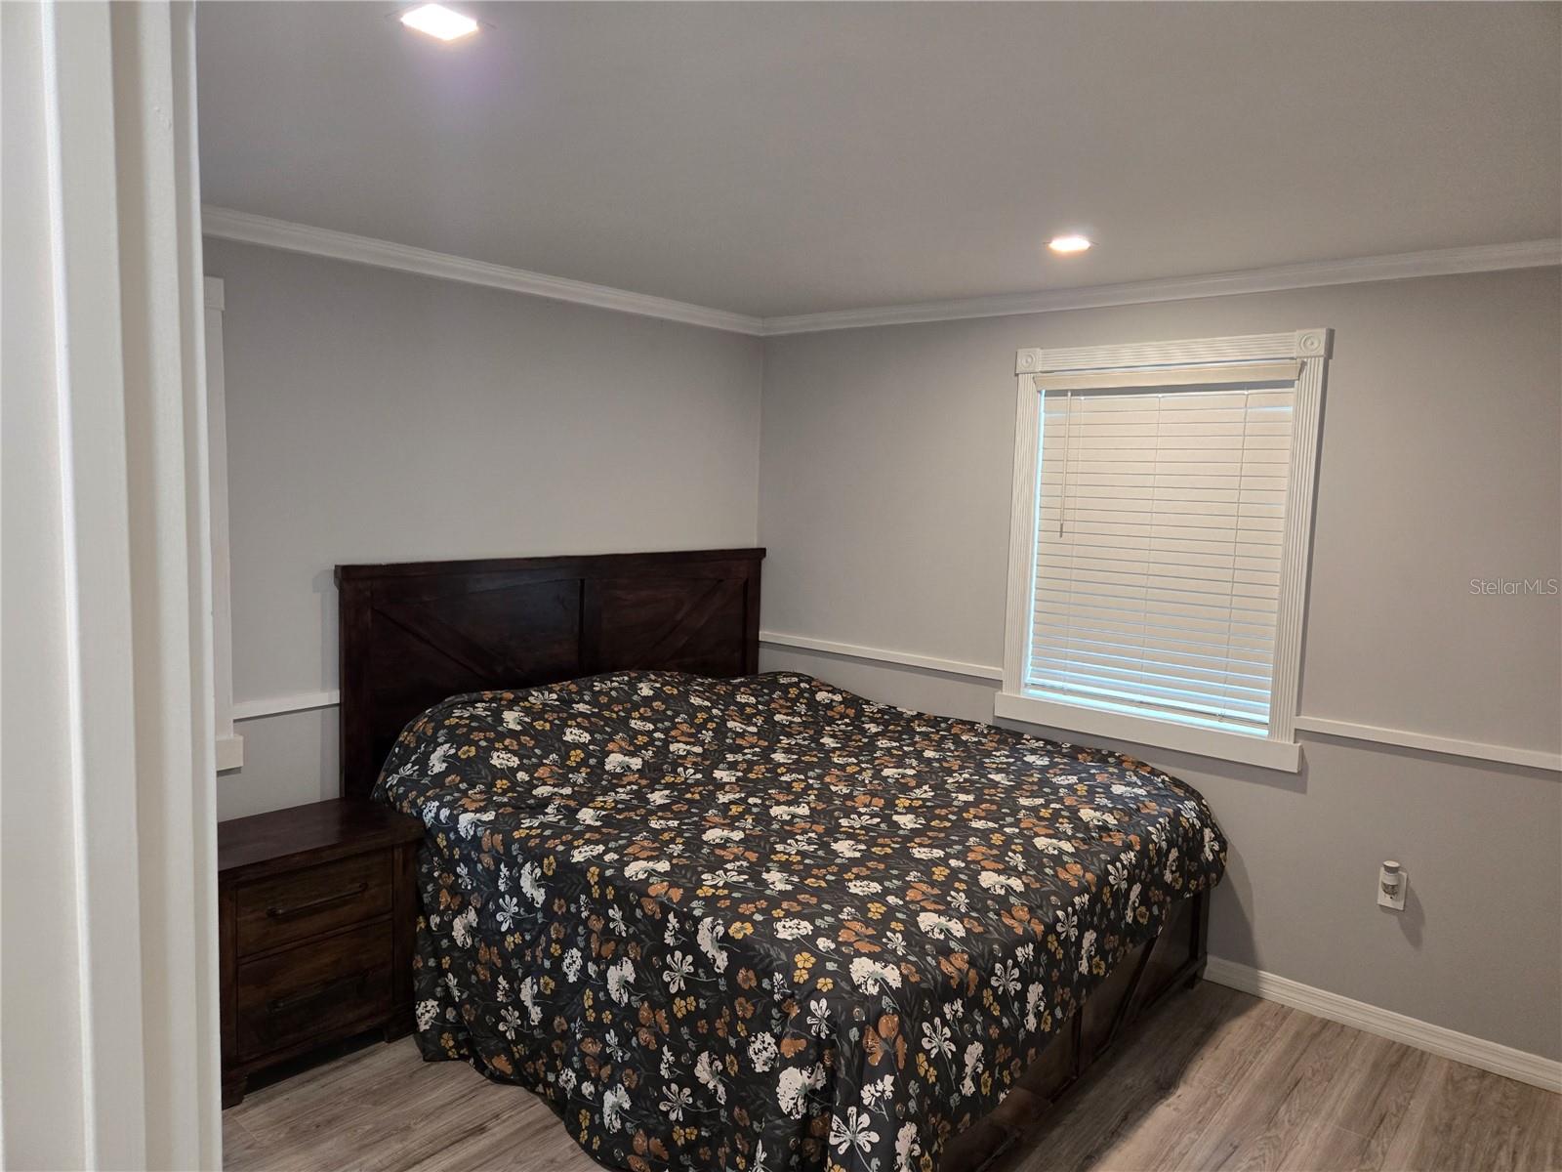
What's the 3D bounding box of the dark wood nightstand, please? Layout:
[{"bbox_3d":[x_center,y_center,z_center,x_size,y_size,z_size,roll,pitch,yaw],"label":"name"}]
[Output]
[{"bbox_3d":[-1.437,1.029,3.022,0.447,0.635,0.625,7,8,40],"label":"dark wood nightstand"}]

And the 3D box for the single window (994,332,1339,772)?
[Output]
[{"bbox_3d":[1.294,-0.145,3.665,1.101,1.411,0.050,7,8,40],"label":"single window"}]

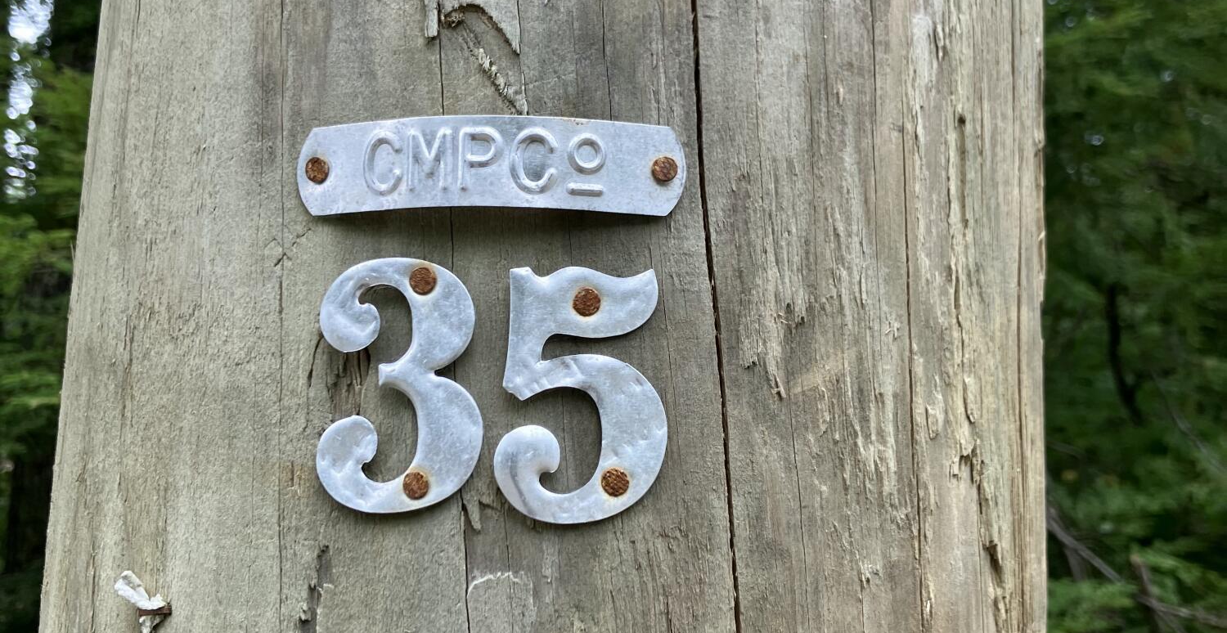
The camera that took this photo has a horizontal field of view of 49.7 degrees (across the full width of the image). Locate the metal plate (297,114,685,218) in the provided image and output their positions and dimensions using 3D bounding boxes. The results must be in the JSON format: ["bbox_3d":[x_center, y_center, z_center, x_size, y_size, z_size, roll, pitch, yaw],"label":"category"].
[{"bbox_3d":[-0.026,-0.030,0.265,0.080,0.018,0.011,0,-8,4],"label":"metal plate"}]

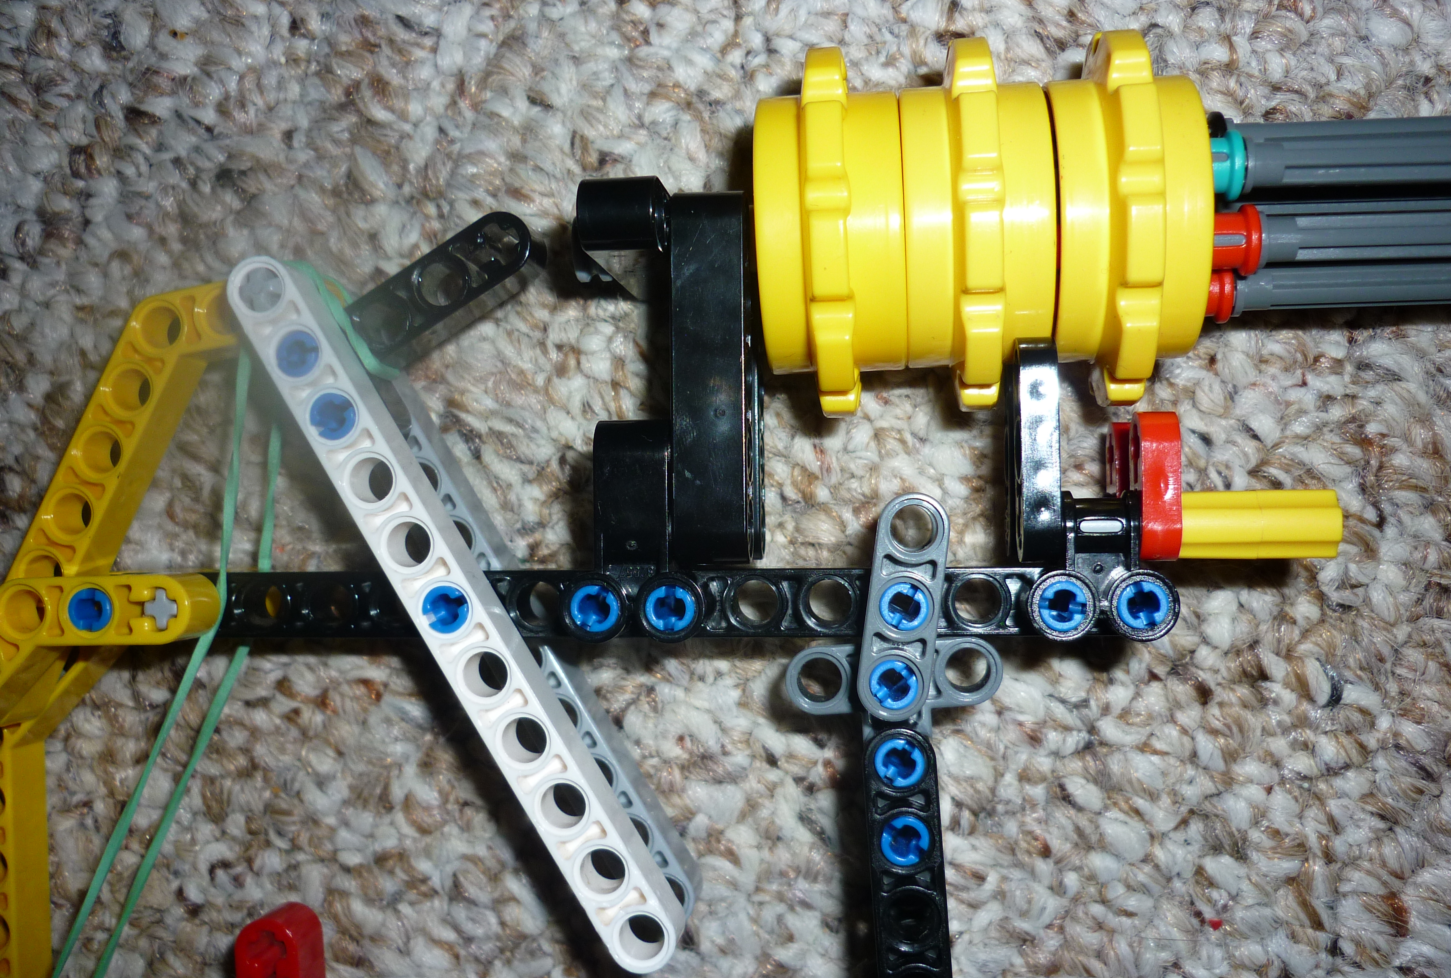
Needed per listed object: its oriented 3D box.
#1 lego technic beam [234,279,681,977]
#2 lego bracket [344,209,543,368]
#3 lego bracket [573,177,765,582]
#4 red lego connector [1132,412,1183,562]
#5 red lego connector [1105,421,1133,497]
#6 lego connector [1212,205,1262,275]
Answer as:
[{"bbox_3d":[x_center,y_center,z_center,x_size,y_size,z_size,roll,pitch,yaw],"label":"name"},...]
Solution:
[{"bbox_3d":[-0.029,0.013,0.151,0.007,0.008,0.087,-32,86,5],"label":"lego technic beam"},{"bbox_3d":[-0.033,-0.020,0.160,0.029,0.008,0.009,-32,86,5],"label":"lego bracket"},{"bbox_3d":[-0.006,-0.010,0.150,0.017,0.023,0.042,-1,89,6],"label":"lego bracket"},{"bbox_3d":[0.044,0.000,0.143,0.004,0.007,0.015,-1,89,6],"label":"red lego connector"},{"bbox_3d":[0.046,0.000,0.159,0.004,0.007,0.015,-1,89,6],"label":"red lego connector"},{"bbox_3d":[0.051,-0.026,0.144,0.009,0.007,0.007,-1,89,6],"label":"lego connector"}]

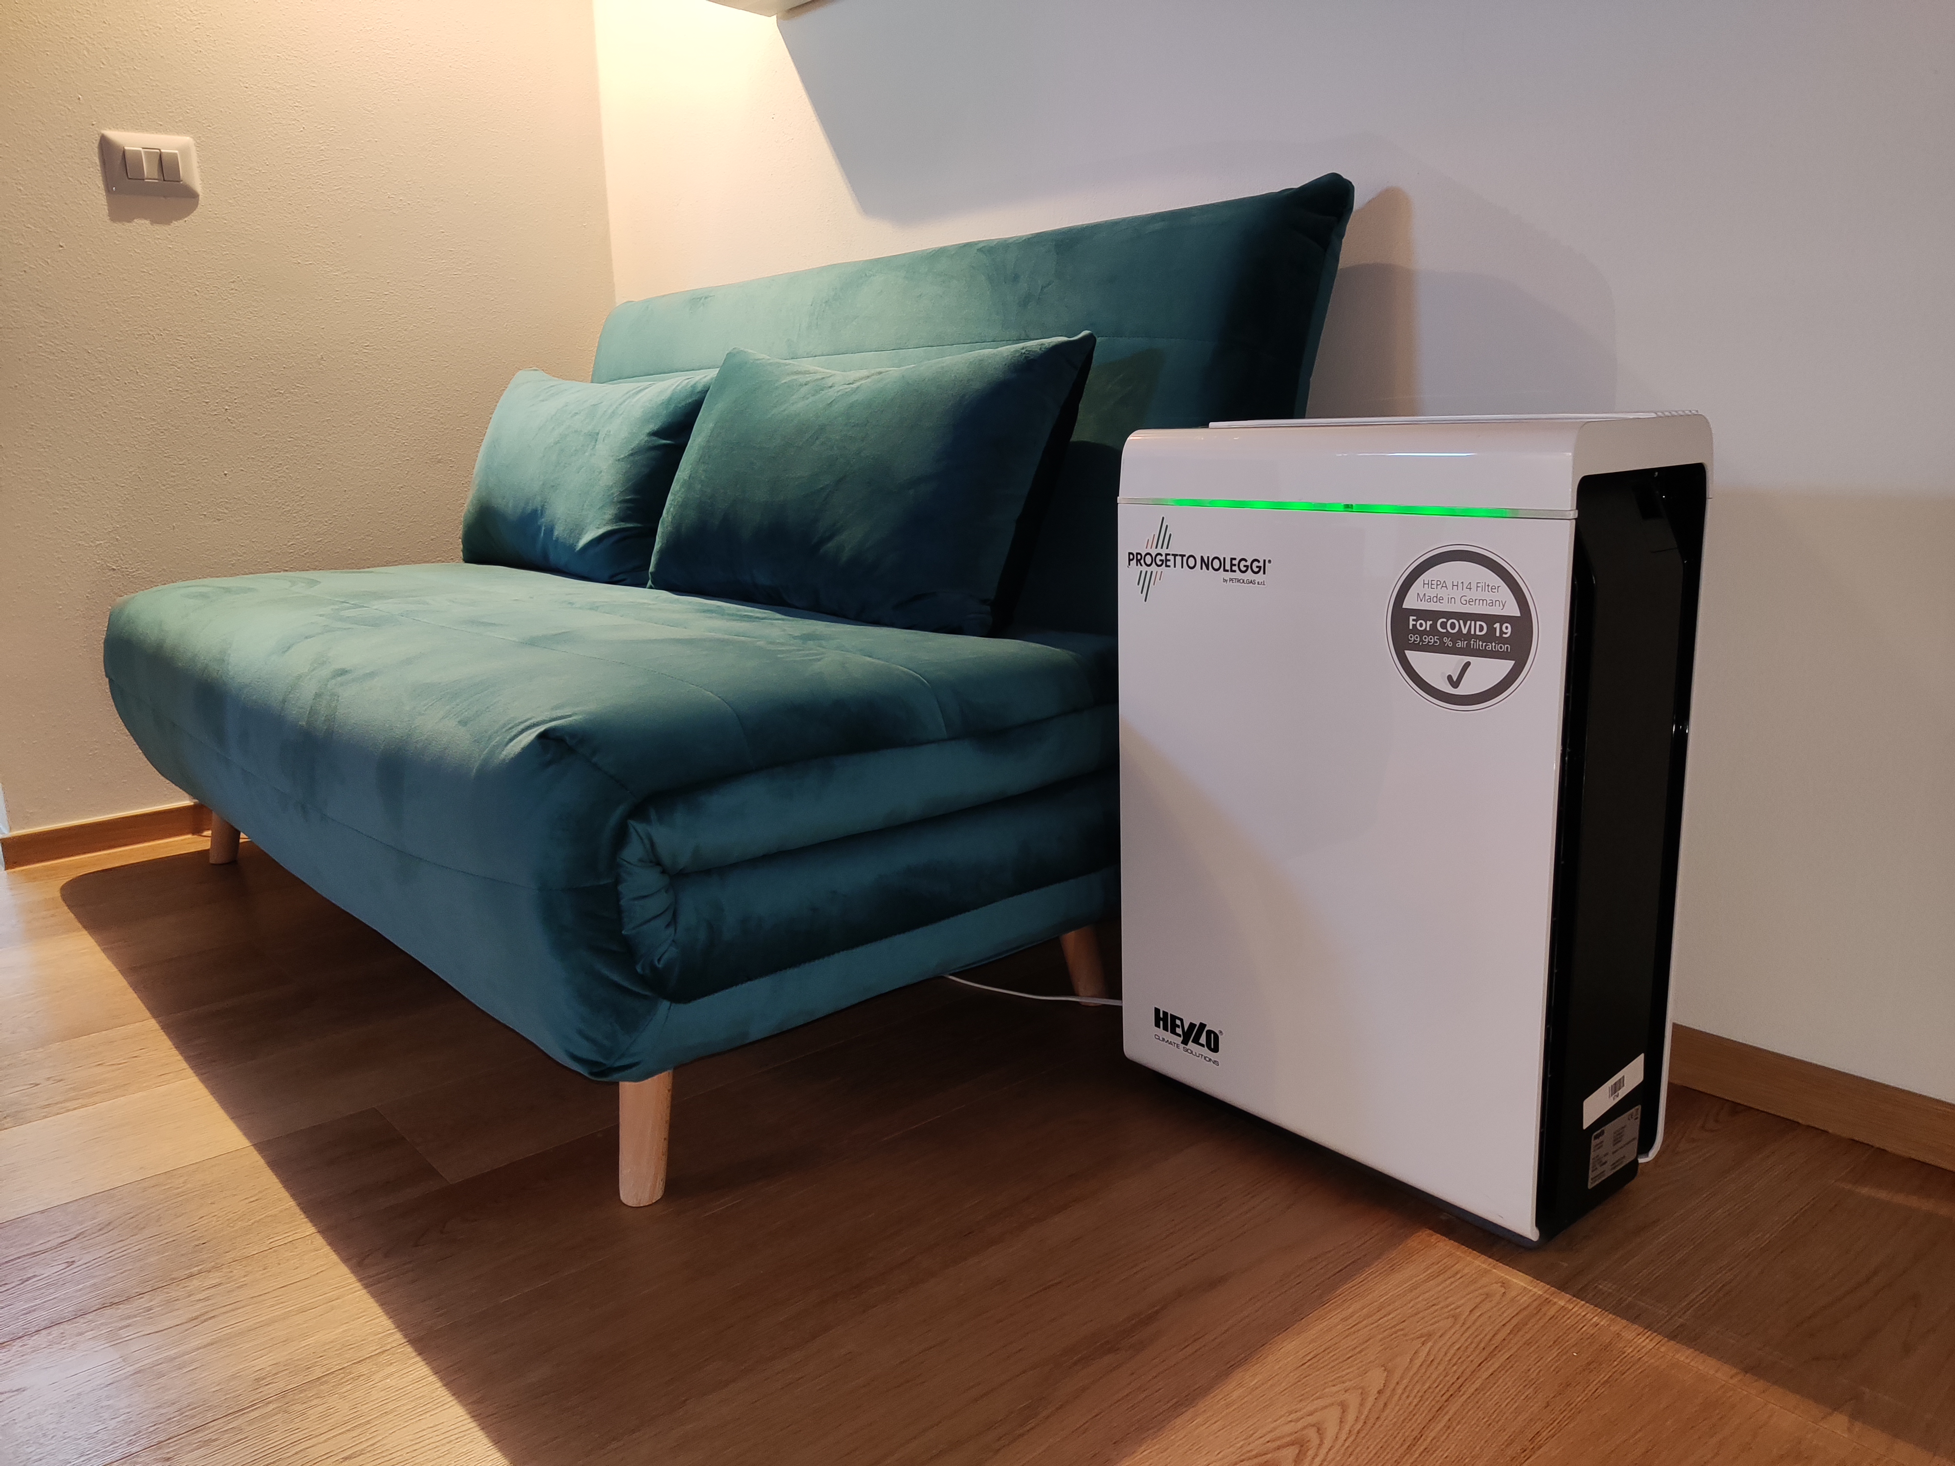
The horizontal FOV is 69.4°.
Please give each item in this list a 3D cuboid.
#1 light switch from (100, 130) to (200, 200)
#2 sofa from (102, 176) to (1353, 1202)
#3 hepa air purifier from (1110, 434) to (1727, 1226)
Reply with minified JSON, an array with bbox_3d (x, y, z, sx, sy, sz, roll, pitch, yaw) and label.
[{"bbox_3d":[-1.206,-0.827,2.059,0.119,0.084,0.012,-12,16,-39],"label":"light switch"},{"bbox_3d":[-0.452,-0.174,1.714,0.867,0.826,1.487,-12,16,-40],"label":"sofa"},{"bbox_3d":[0.338,0.038,1.184,0.197,0.587,0.424,-11,15,-37],"label":"hepa air purifier"}]

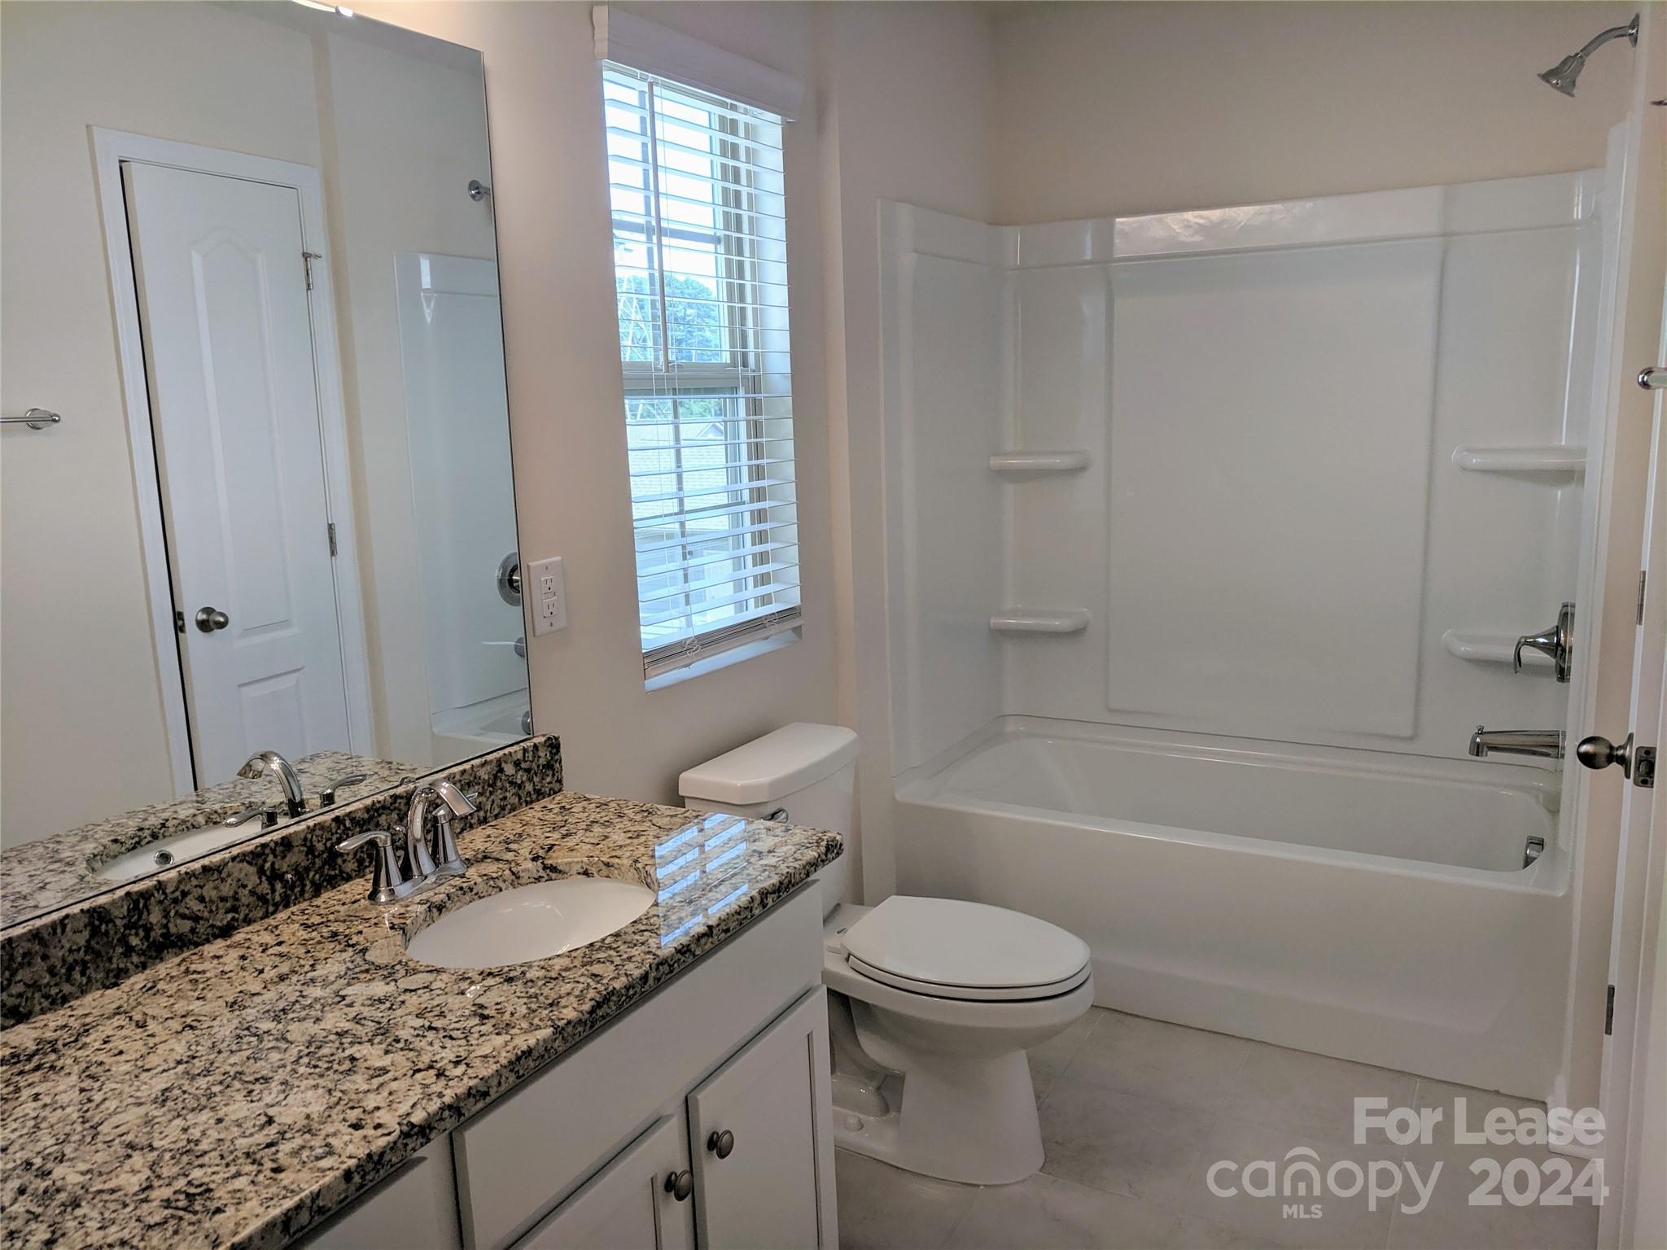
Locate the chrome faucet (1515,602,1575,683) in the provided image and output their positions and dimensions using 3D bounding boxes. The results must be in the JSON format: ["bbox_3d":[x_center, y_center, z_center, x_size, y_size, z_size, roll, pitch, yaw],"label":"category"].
[{"bbox_3d":[1.531,0.036,2.692,0.108,0.174,0.174,4,12,29],"label":"chrome faucet"}]

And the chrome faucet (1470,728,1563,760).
[{"bbox_3d":[1.502,0.252,2.752,0.182,0.071,0.060,4,12,29],"label":"chrome faucet"}]

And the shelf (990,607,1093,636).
[{"bbox_3d":[0.597,-0.012,3.615,0.264,0.044,0.110,4,12,29],"label":"shelf"}]

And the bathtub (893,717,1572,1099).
[{"bbox_3d":[0.990,0.614,3.147,1.490,0.485,0.760,4,12,29],"label":"bathtub"}]

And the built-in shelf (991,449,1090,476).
[{"bbox_3d":[0.581,-0.465,3.533,0.262,0.044,0.110,4,12,29],"label":"built-in shelf"}]

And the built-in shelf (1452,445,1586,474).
[{"bbox_3d":[1.613,-0.397,2.956,0.277,0.044,0.110,4,12,29],"label":"built-in shelf"}]

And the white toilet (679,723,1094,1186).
[{"bbox_3d":[0.139,0.637,2.460,0.747,0.740,0.435,4,12,29],"label":"white toilet"}]

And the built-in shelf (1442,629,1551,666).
[{"bbox_3d":[1.626,0.059,3.037,0.279,0.045,0.115,4,12,29],"label":"built-in shelf"}]

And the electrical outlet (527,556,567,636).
[{"bbox_3d":[-0.471,-0.047,2.073,0.009,0.122,0.077,4,12,29],"label":"electrical outlet"}]

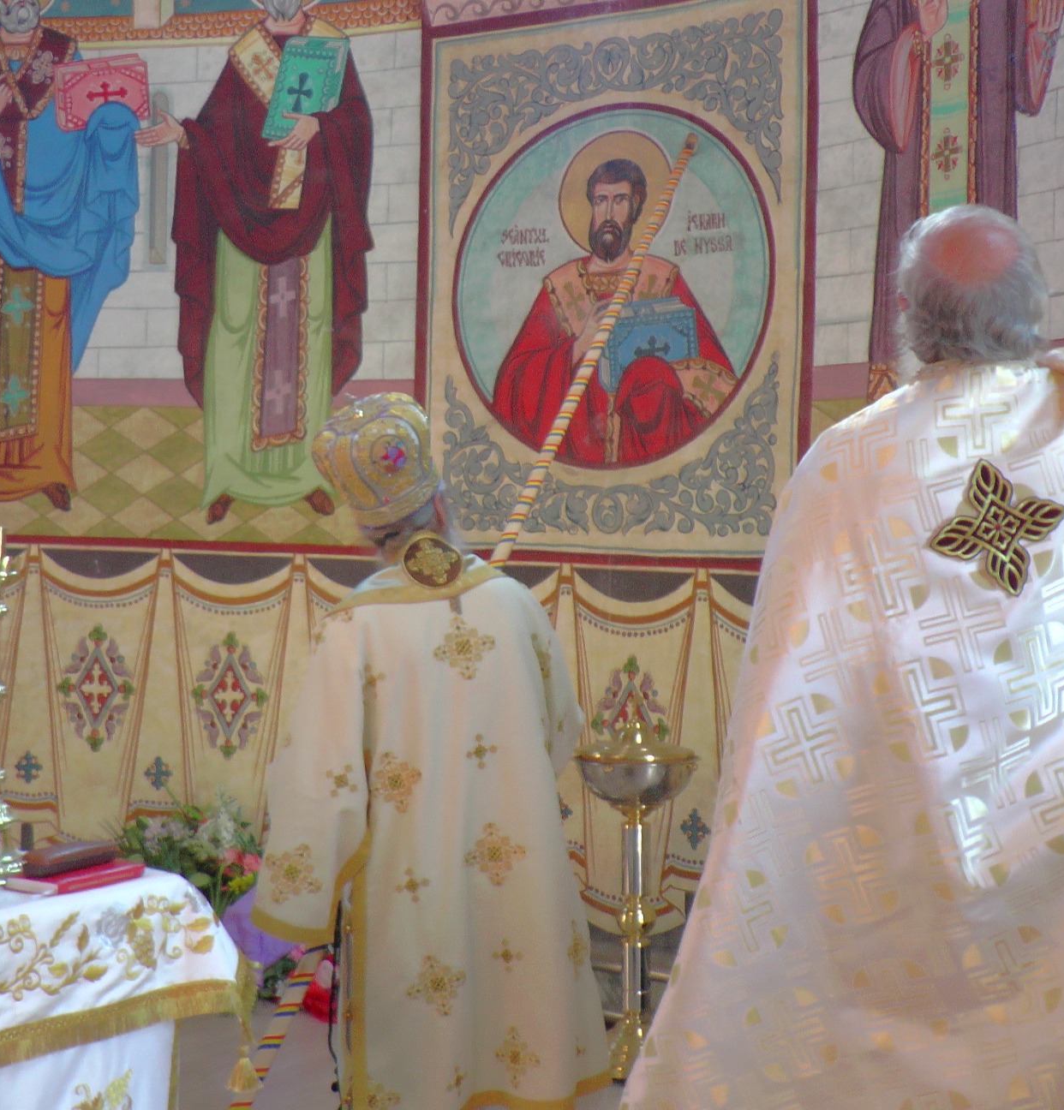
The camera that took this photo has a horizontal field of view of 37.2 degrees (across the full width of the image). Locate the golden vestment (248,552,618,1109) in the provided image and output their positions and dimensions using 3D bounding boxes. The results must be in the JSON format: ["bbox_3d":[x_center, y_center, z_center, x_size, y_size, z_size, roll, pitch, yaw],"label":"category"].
[{"bbox_3d":[-0.238,0.653,3.730,0.820,1.330,0.560,1,1,6],"label":"golden vestment"}]

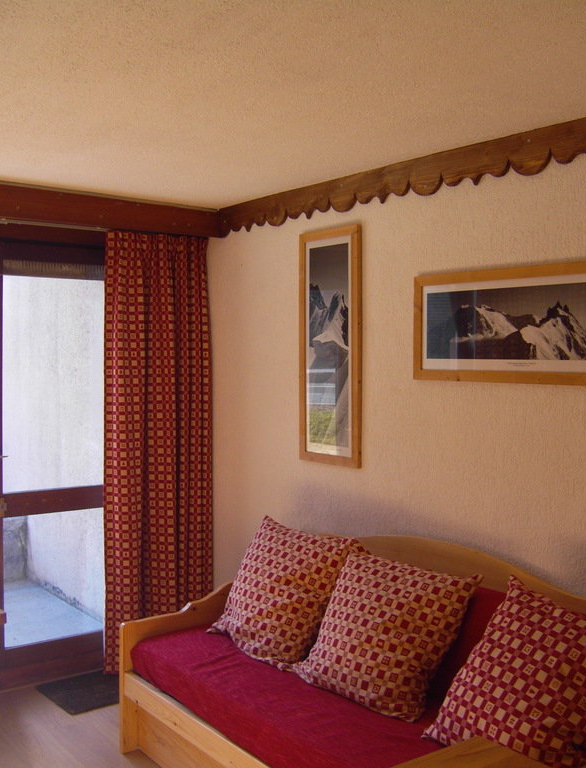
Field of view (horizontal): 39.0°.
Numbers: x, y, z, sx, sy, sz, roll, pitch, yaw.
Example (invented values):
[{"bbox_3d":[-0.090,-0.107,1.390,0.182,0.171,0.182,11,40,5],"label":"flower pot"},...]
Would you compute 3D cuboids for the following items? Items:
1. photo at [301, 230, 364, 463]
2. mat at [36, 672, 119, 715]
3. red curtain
[{"bbox_3d":[0.162,-0.161,3.662,0.025,1.029,0.418,-2,3,-37],"label":"photo"},{"bbox_3d":[-0.899,1.508,4.146,0.600,0.010,0.410,-2,3,-37],"label":"mat"},{"bbox_3d":[-0.696,0.351,4.332,0.595,2.240,0.130,-2,3,-37],"label":"red curtain"}]

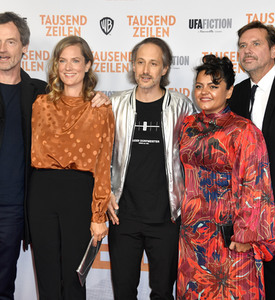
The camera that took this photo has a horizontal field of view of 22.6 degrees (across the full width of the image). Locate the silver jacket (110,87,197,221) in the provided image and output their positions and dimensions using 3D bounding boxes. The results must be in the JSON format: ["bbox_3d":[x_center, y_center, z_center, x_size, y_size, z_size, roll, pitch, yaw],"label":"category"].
[{"bbox_3d":[0.072,0.017,3.250,0.500,0.650,0.280,1,5,7],"label":"silver jacket"}]

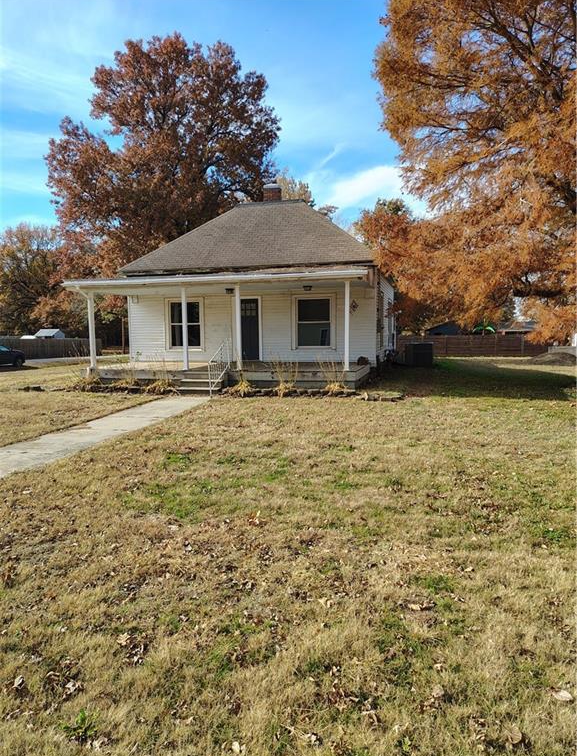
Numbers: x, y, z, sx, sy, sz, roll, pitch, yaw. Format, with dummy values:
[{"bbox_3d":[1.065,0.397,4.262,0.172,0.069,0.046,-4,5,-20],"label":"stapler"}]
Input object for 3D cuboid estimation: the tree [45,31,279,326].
[{"bbox_3d":[-7.421,-10.989,32.935,14.200,19.610,13.800,-1,5,0],"label":"tree"}]

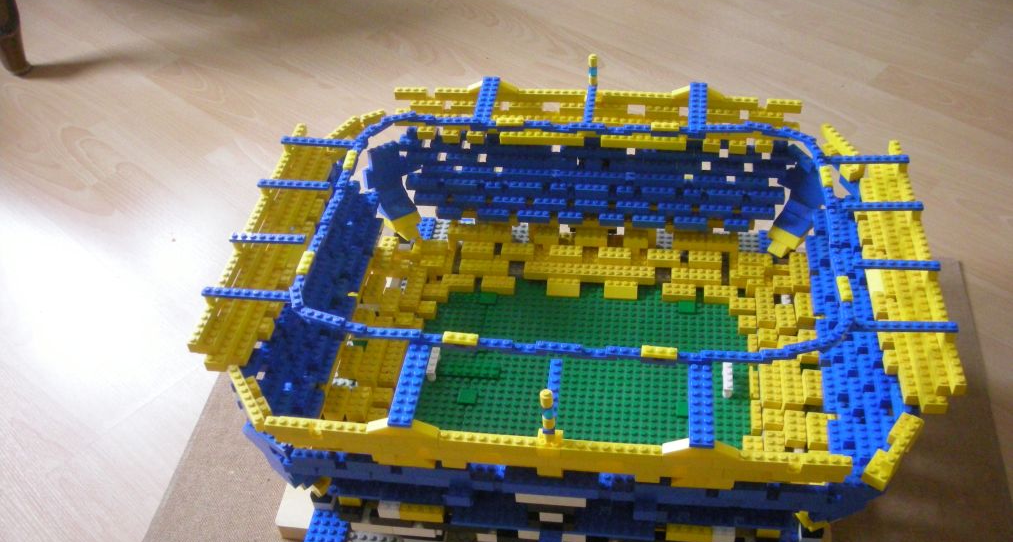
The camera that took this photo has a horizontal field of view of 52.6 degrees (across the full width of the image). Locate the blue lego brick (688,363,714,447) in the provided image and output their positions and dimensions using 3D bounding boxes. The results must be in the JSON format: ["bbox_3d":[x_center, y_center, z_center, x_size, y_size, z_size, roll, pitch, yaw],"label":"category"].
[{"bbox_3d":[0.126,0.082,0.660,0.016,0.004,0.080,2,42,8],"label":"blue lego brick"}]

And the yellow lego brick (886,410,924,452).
[{"bbox_3d":[0.254,0.102,0.656,0.016,0.011,0.024,24,49,29],"label":"yellow lego brick"}]

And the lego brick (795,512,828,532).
[{"bbox_3d":[0.229,0.179,0.763,0.018,0.011,0.020,-19,43,-15],"label":"lego brick"}]

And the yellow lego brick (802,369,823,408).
[{"bbox_3d":[0.256,0.096,0.853,0.016,0.011,0.032,2,42,8],"label":"yellow lego brick"}]

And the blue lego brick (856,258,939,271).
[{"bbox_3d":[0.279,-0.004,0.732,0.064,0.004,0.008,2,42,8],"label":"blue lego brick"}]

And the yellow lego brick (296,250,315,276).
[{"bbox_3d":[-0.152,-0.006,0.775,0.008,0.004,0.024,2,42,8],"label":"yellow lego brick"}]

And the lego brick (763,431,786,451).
[{"bbox_3d":[0.215,0.142,0.824,0.016,0.011,0.028,2,42,8],"label":"lego brick"}]

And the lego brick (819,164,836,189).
[{"bbox_3d":[0.263,-0.077,0.841,0.008,0.005,0.024,2,42,8],"label":"lego brick"}]

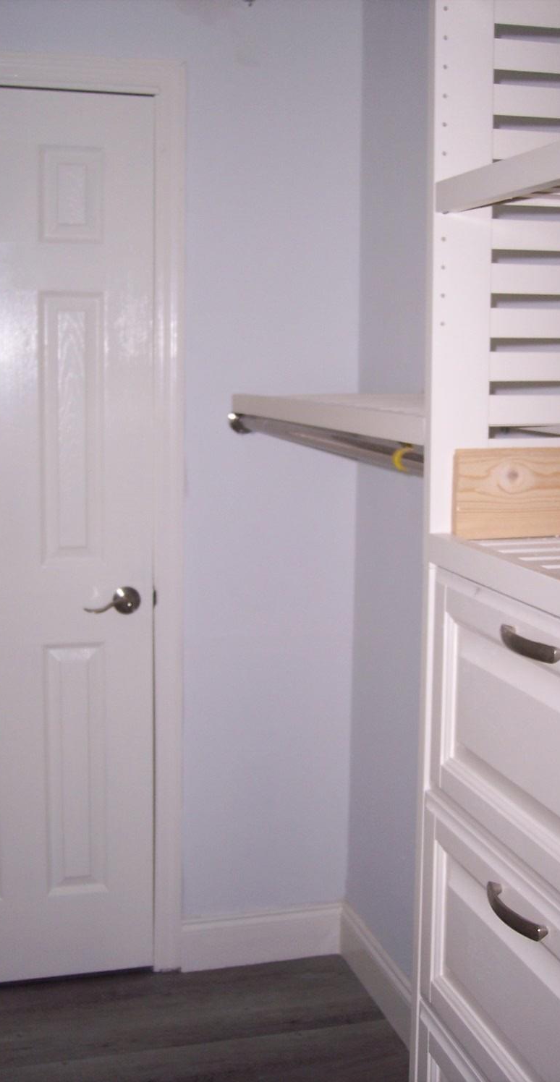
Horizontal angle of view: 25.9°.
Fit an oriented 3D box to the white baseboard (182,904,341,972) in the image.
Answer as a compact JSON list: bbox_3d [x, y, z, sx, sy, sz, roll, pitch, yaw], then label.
[{"bbox_3d":[-0.044,0.983,3.039,0.412,0.139,0.020,-2,9,-16],"label":"white baseboard"}]

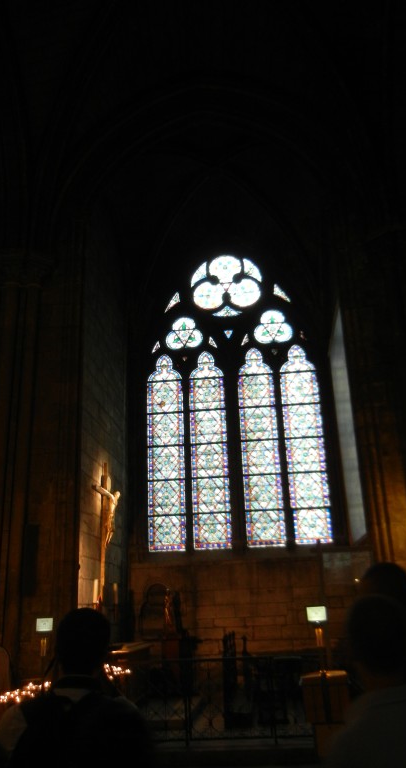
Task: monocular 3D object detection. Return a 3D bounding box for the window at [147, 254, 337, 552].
[{"bbox_3d":[0.647,0.144,14.654,3.793,6.833,0.300,-4,-20,5],"label":"window"}]

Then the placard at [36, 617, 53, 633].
[{"bbox_3d":[-1.887,2.873,7.939,0.201,0.142,0.030,-4,-20,5],"label":"placard"}]

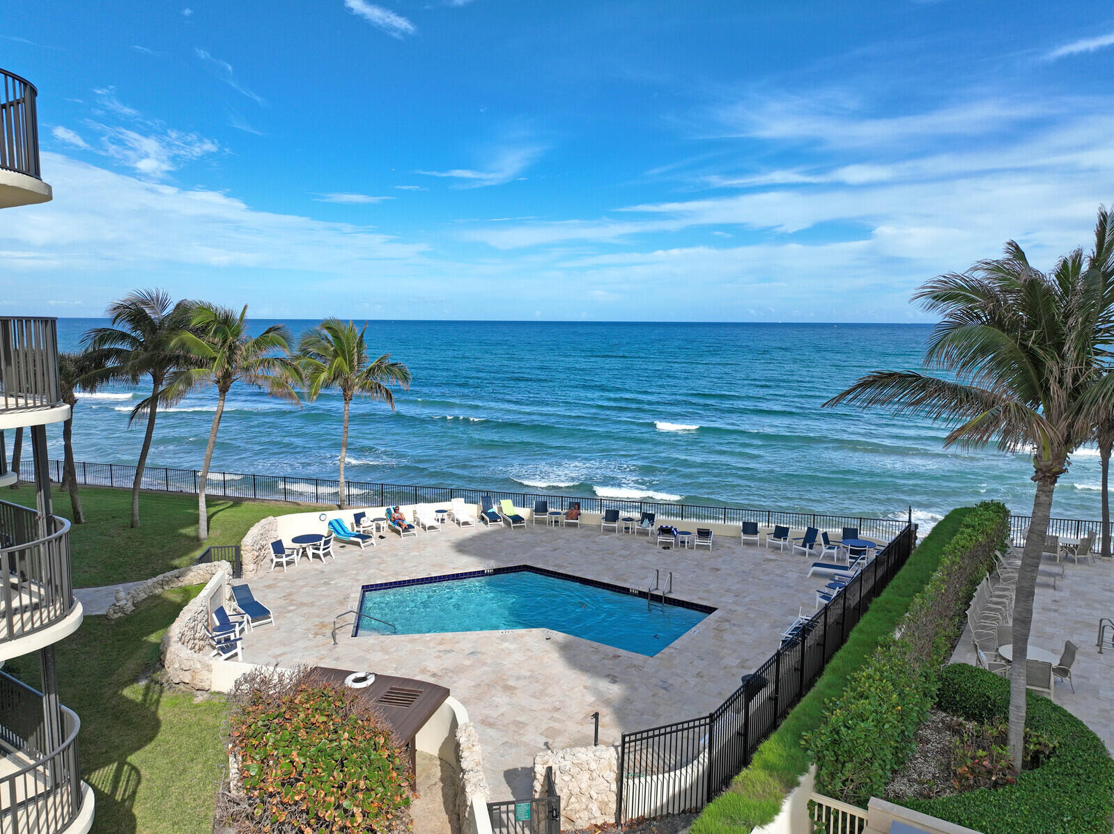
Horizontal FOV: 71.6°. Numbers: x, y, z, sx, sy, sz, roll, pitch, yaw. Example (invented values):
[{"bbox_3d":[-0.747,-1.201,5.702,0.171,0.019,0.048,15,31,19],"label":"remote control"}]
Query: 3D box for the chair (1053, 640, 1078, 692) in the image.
[{"bbox_3d":[11.601,5.843,17.988,0.680,0.970,0.600,2,7,10],"label":"chair"}]

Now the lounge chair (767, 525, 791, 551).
[{"bbox_3d":[8.544,4.696,29.753,0.634,0.833,0.608,7,10,43],"label":"lounge chair"}]

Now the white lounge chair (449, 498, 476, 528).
[{"bbox_3d":[-4.074,4.155,33.446,0.632,0.836,1.742,-2,8,-21],"label":"white lounge chair"}]

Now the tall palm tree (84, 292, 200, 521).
[{"bbox_3d":[-17.579,-0.254,32.926,4.500,10.211,4.500,-3,8,-28],"label":"tall palm tree"}]

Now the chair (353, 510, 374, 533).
[{"bbox_3d":[-7.753,4.385,31.034,0.645,0.933,0.615,7,10,44],"label":"chair"}]

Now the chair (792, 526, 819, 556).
[{"bbox_3d":[9.750,4.913,30.123,0.850,0.950,0.680,-5,9,-37],"label":"chair"}]

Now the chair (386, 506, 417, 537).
[{"bbox_3d":[-6.389,4.337,31.744,0.650,0.870,1.773,-4,8,-32],"label":"chair"}]

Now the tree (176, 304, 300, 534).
[{"bbox_3d":[-13.095,0.351,31.699,5.100,9.750,5.100,0,7,0],"label":"tree"}]

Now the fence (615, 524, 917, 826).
[{"bbox_3d":[7.505,5.824,21.218,0.979,1.840,19.078,6,9,38],"label":"fence"}]

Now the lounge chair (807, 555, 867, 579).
[{"bbox_3d":[9.601,5.083,26.439,1.820,0.900,0.650,3,8,23],"label":"lounge chair"}]

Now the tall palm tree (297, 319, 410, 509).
[{"bbox_3d":[-9.788,-0.040,37.191,5.300,9.200,5.300,0,7,0],"label":"tall palm tree"}]

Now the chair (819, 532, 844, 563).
[{"bbox_3d":[10.133,4.808,28.492,0.608,0.943,0.623,6,9,40],"label":"chair"}]

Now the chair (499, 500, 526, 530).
[{"bbox_3d":[-2.001,4.328,34.333,0.680,0.890,1.850,-3,8,-24],"label":"chair"}]

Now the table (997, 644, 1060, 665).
[{"bbox_3d":[11.079,5.935,18.184,1.240,0.730,1.240,0,7,0],"label":"table"}]

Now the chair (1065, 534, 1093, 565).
[{"bbox_3d":[18.409,4.718,27.248,0.600,0.980,0.720,0,7,-6],"label":"chair"}]

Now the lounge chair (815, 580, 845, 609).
[{"bbox_3d":[8.659,5.651,24.331,0.780,0.920,0.660,7,10,44],"label":"lounge chair"}]

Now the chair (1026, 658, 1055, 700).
[{"bbox_3d":[11.072,5.931,17.849,0.620,0.930,0.680,3,8,20],"label":"chair"}]

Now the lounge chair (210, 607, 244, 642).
[{"bbox_3d":[-9.262,5.851,21.883,0.800,0.880,0.670,0,7,-5],"label":"lounge chair"}]

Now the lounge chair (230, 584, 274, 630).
[{"bbox_3d":[-8.875,5.518,22.434,0.608,0.808,1.710,-6,10,-42],"label":"lounge chair"}]

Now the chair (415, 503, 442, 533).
[{"bbox_3d":[-5.632,4.406,33.702,0.670,0.840,1.850,-3,8,-26],"label":"chair"}]

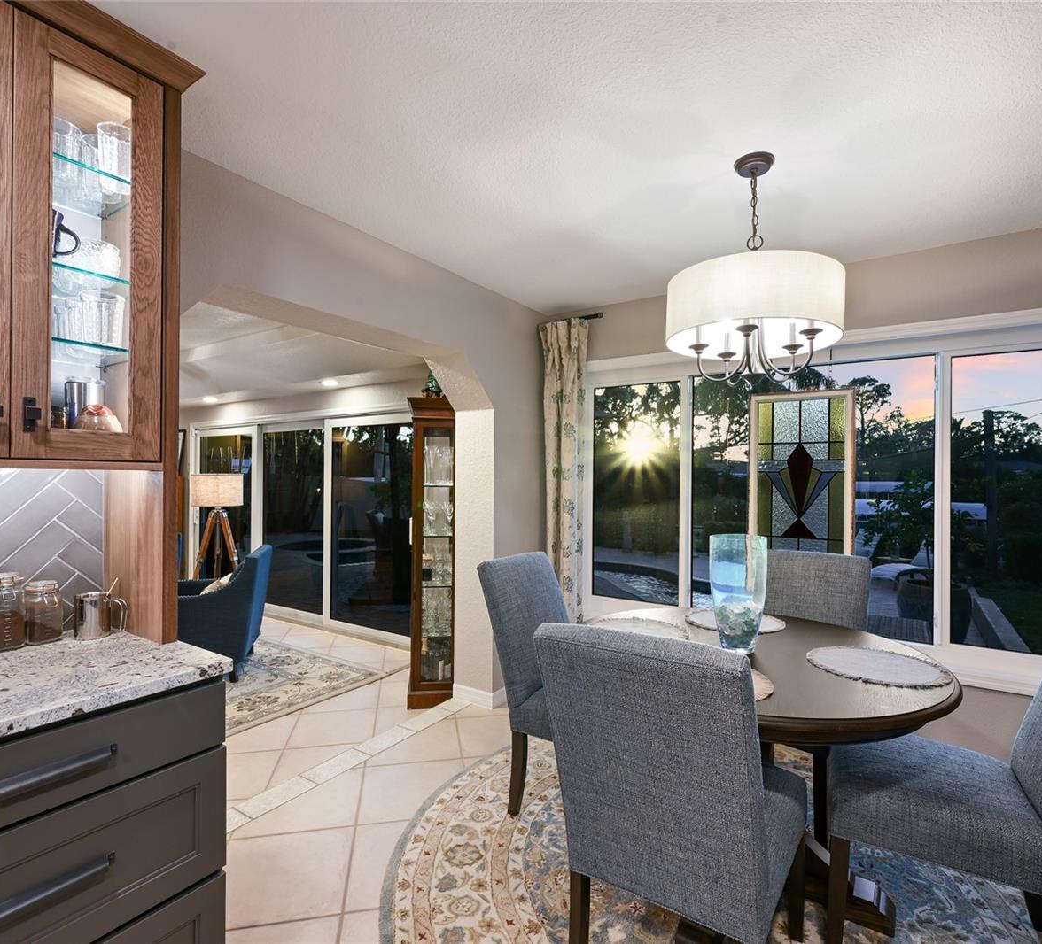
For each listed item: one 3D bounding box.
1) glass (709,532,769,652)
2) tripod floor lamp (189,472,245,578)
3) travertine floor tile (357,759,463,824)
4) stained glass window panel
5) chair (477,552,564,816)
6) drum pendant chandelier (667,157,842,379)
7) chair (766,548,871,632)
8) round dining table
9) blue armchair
[{"bbox_3d":[0.774,0.428,1.953,0.195,0.395,0.195,0,0,35],"label":"glass"},{"bbox_3d":[-2.626,0.692,4.747,0.640,1.360,0.600,1,0,-29],"label":"tripod floor lamp"},{"bbox_3d":[-0.460,1.383,2.400,0.437,0.010,0.437,1,0,-11],"label":"travertine floor tile"},{"bbox_3d":[1.417,0.114,2.812,0.484,1.031,0.035,0,0,35],"label":"stained glass window panel"},{"bbox_3d":[0.259,0.879,2.303,0.710,1.000,0.475,0,0,28],"label":"chair"},{"bbox_3d":[0.789,-0.676,1.863,0.553,0.741,0.553,0,0,35],"label":"drum pendant chandelier"},{"bbox_3d":[1.211,0.887,2.363,0.475,1.000,0.710,0,0,35],"label":"chair"},{"bbox_3d":[0.776,1.005,1.946,1.220,0.762,1.220,0,0,35],"label":"round dining table"},{"bbox_3d":[-2.185,0.961,3.803,0.780,0.820,0.700,1,0,-16],"label":"blue armchair"}]

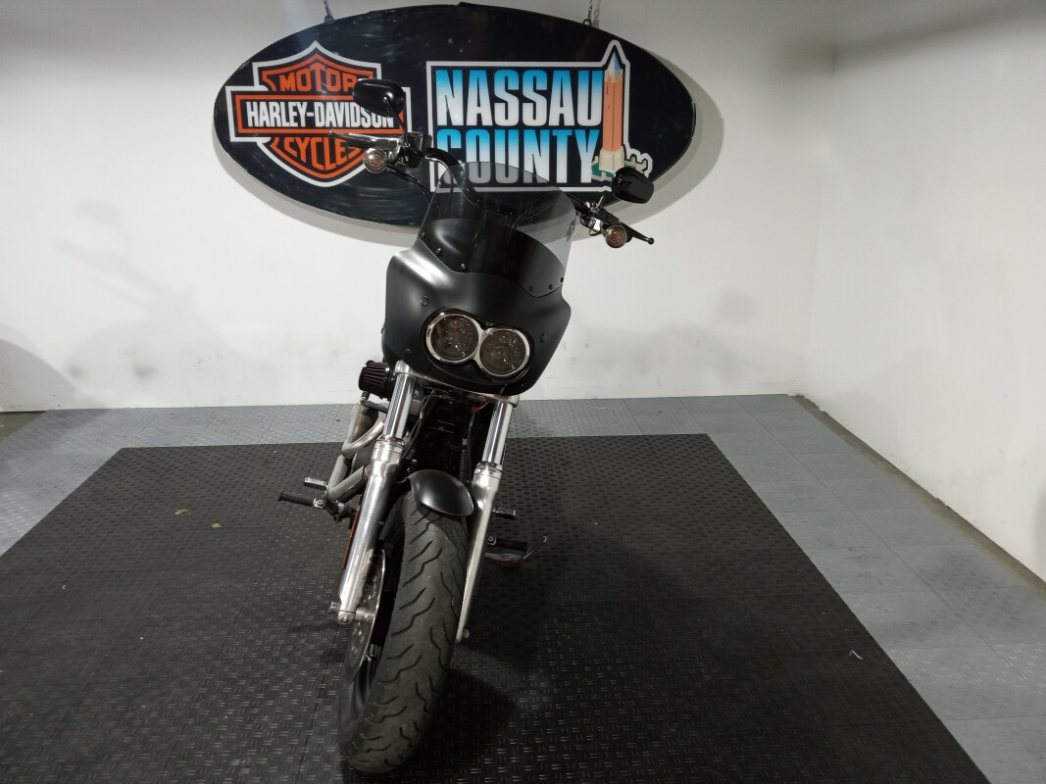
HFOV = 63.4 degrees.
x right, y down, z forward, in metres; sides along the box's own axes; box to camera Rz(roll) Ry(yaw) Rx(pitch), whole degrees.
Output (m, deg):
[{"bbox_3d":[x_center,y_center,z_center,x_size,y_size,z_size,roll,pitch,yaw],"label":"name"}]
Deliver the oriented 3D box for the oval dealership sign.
[{"bbox_3d":[-0.309,-1.311,4.100,2.316,1.028,0.060,-1,17,-3],"label":"oval dealership sign"}]

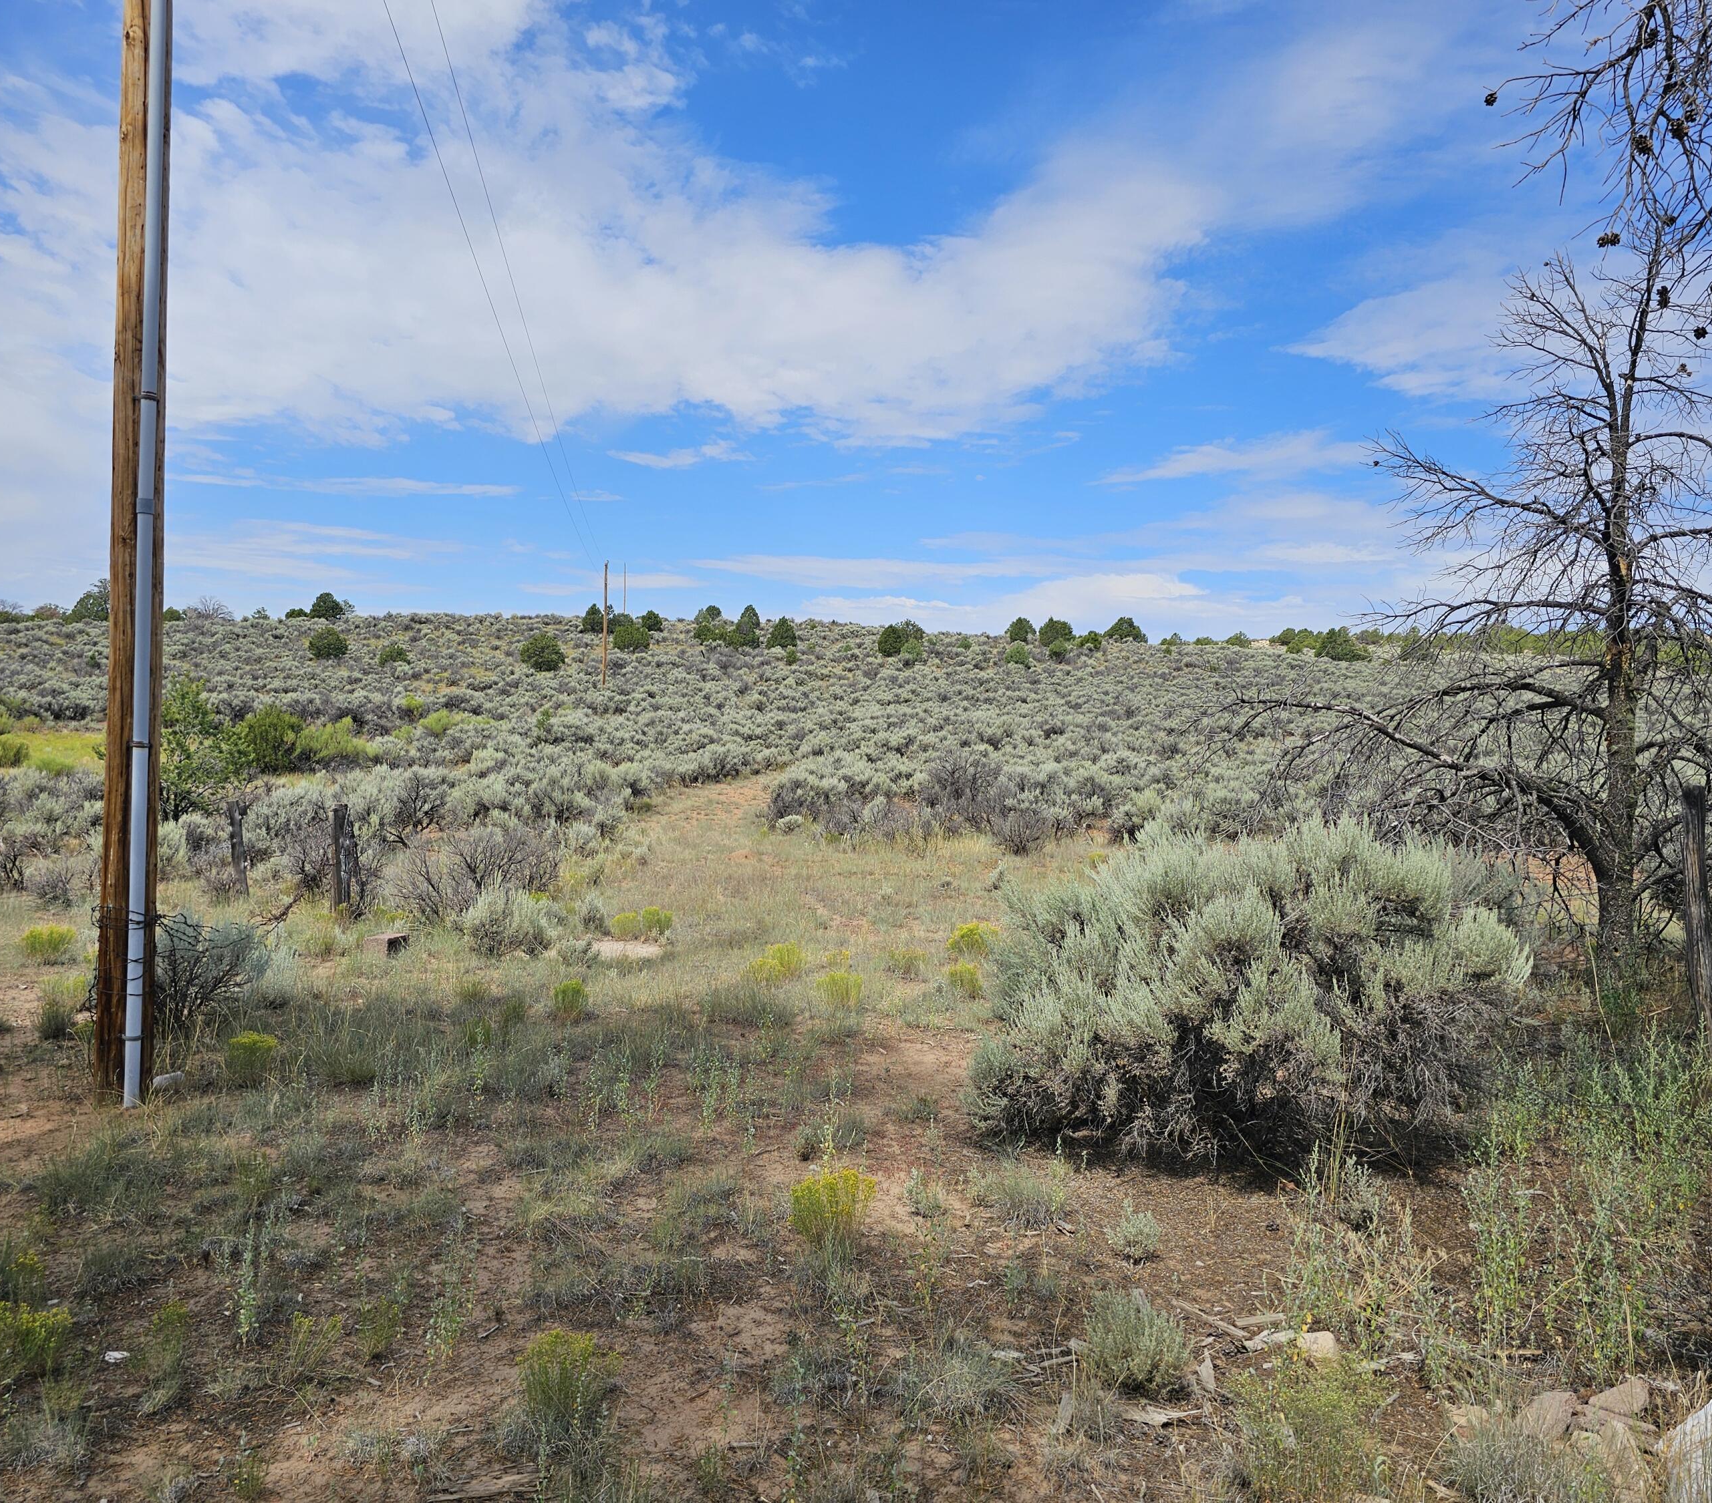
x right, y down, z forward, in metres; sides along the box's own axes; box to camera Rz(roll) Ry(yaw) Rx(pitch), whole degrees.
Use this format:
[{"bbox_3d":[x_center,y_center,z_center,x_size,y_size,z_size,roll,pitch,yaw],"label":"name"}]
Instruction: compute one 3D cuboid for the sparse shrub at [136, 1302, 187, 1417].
[{"bbox_3d":[-1.647,1.437,3.162,0.130,0.260,0.140,1,1,0],"label":"sparse shrub"}]

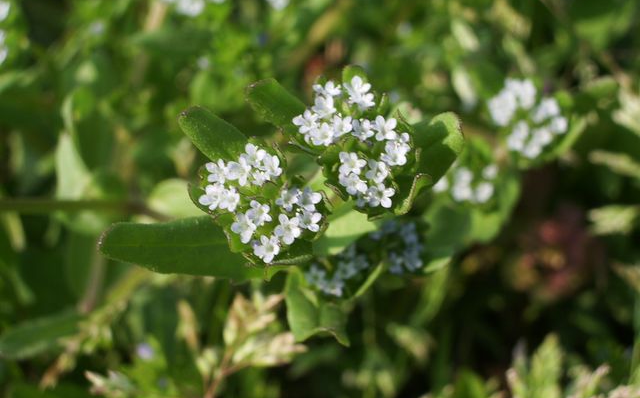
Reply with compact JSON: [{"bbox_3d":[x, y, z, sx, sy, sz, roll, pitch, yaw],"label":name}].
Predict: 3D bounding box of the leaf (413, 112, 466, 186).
[{"bbox_3d":[0.014,-0.006,0.137,0.008,0.004,0.010,0,47,0],"label":"leaf"}]

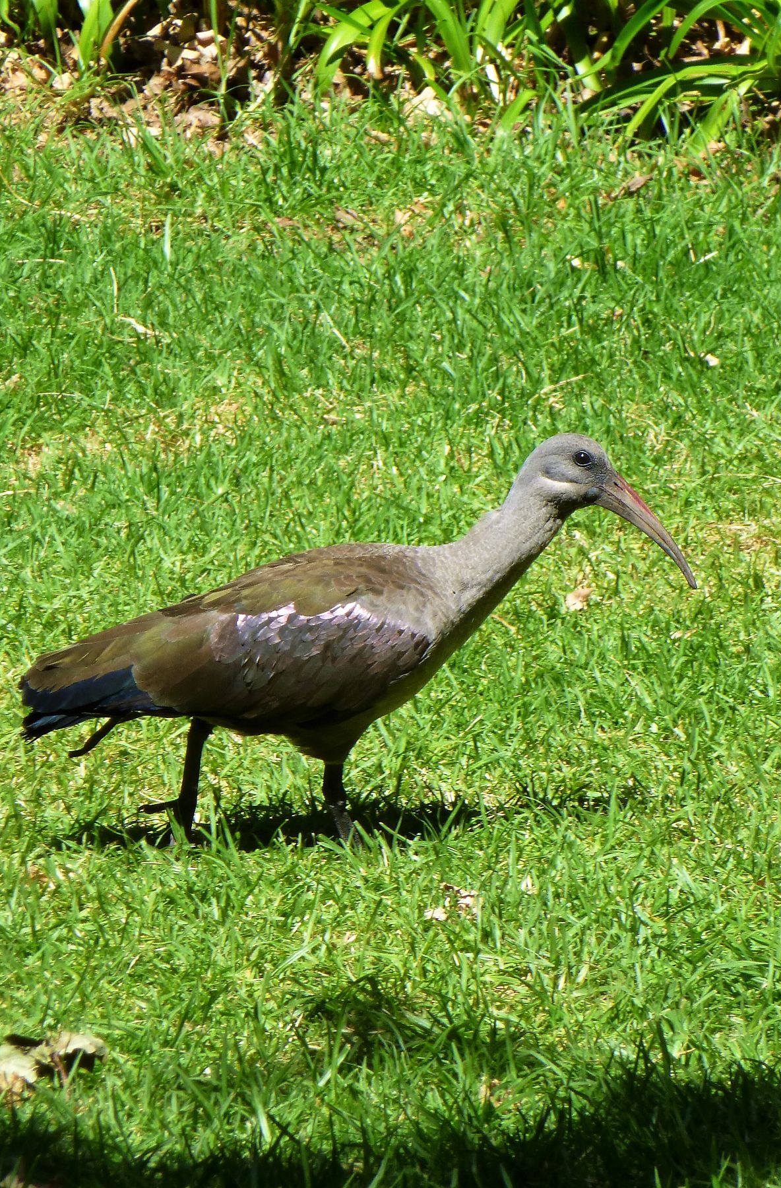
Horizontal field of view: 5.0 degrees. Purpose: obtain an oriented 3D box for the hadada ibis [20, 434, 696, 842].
[{"bbox_3d":[-0.030,0.044,8.192,0.615,0.385,0.180,-1,12,-5],"label":"hadada ibis"}]

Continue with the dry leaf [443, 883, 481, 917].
[{"bbox_3d":[0.064,0.273,7.914,0.034,0.022,0.035,0,12,0],"label":"dry leaf"}]

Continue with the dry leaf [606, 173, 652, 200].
[{"bbox_3d":[0.320,-0.549,11.956,0.062,0.022,0.045,0,12,0],"label":"dry leaf"}]

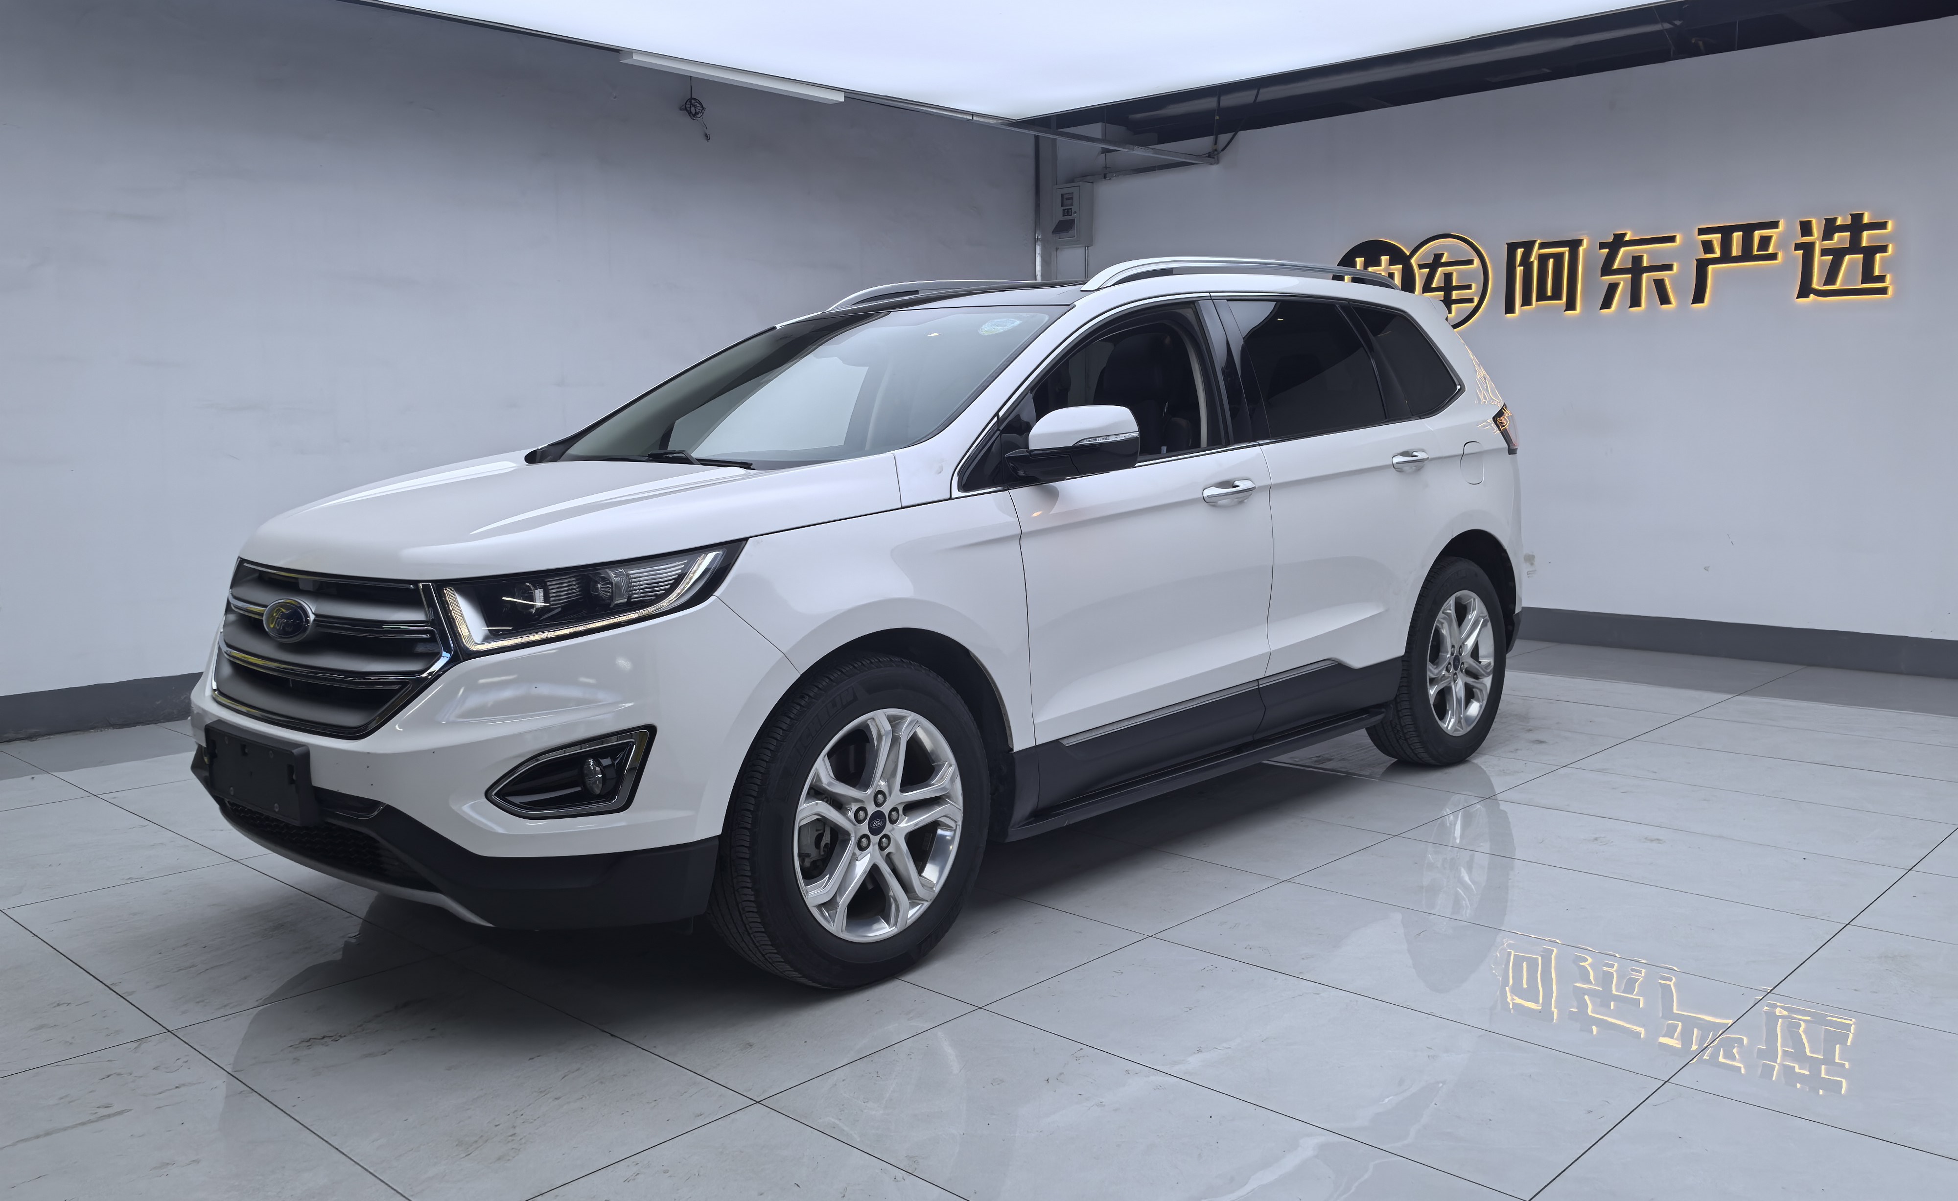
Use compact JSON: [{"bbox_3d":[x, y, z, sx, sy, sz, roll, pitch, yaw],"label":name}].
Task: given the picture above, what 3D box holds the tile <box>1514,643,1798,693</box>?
[{"bbox_3d":[3.267,0.335,7.522,1.200,0.010,1.066,6,9,43],"label":"tile"}]

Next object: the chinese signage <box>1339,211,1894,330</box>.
[{"bbox_3d":[3.153,-1.736,8.065,2.940,0.540,0.050,6,9,43],"label":"chinese signage"}]

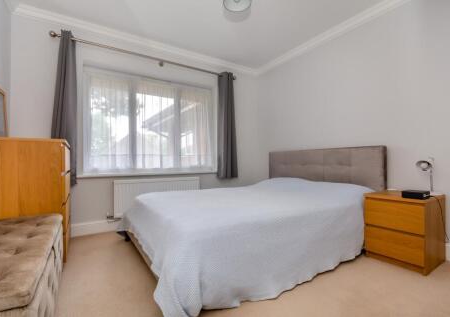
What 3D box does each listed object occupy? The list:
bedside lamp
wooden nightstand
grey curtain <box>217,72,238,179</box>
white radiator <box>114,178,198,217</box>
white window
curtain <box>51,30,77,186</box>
[{"bbox_3d":[1.800,0.170,1.895,0.180,0.320,0.130,0,0,-28],"label":"bedside lamp"},{"bbox_3d":[1.637,0.625,1.916,0.480,0.550,0.410,0,0,-31],"label":"wooden nightstand"},{"bbox_3d":[0.047,-0.545,3.507,0.340,1.730,0.110,0,0,-31],"label":"grey curtain"},{"bbox_3d":[-0.899,0.515,2.965,1.160,0.465,0.100,0,0,-31],"label":"white radiator"},{"bbox_3d":[-0.962,-0.480,3.091,1.820,1.340,0.120,0,0,-31],"label":"white window"},{"bbox_3d":[-1.806,-0.550,2.378,0.260,1.740,0.110,0,0,-31],"label":"curtain"}]

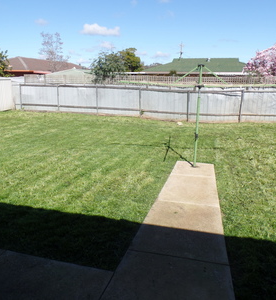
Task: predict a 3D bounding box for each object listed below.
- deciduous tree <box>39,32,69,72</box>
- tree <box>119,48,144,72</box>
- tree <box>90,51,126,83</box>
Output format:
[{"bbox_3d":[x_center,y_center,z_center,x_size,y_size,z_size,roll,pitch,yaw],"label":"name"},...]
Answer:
[{"bbox_3d":[-9.943,-9.967,31.575,3.370,7.430,3.200,-3,14,-16],"label":"deciduous tree"},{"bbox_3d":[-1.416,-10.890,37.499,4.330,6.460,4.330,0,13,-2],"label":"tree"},{"bbox_3d":[-2.422,-6.128,22.704,3.200,4.480,3.200,-1,14,-6],"label":"tree"}]

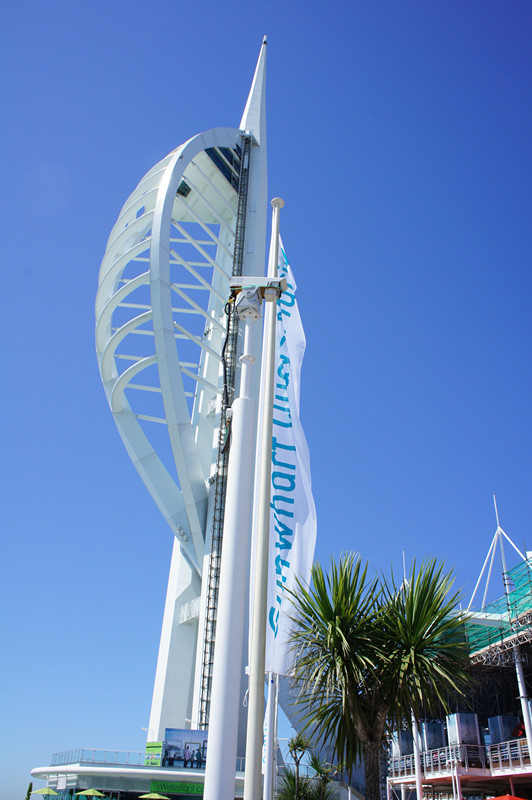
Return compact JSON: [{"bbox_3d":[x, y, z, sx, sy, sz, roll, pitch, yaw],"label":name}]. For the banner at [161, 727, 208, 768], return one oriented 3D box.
[{"bbox_3d":[-7.517,35.246,62.759,5.300,3.400,0.120,6,-33,-4],"label":"banner"}]

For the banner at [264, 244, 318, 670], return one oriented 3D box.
[{"bbox_3d":[0.196,0.085,5.395,0.520,4.300,0.300,2,-33,2],"label":"banner"}]

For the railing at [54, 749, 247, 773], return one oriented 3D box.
[{"bbox_3d":[-12.807,38.613,66.345,21.500,1.150,10.500,6,-33,-4],"label":"railing"}]

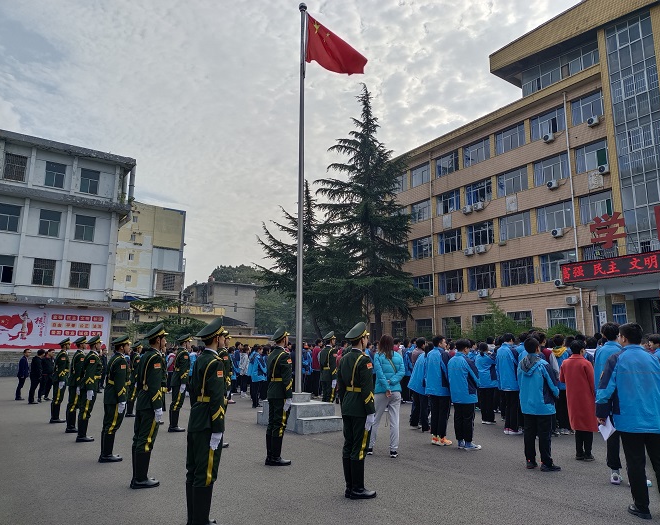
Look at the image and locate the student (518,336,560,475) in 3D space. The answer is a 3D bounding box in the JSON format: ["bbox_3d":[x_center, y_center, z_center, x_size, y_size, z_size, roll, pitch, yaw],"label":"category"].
[{"bbox_3d":[2.802,1.880,6.828,0.380,1.716,0.520,7,-12,-34],"label":"student"}]

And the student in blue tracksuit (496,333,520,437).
[{"bbox_3d":[3.383,2.264,9.552,0.340,1.847,0.500,7,-12,-34],"label":"student in blue tracksuit"}]

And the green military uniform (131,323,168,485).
[{"bbox_3d":[-2.145,1.658,6.014,0.350,1.853,0.500,7,-12,-33],"label":"green military uniform"}]

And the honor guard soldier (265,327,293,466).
[{"bbox_3d":[-0.708,1.827,7.001,0.330,1.840,0.490,7,-12,-34],"label":"honor guard soldier"}]

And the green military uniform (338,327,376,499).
[{"bbox_3d":[0.281,1.580,5.528,0.350,1.838,0.500,7,-12,-35],"label":"green military uniform"}]

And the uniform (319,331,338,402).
[{"bbox_3d":[-0.032,2.458,10.532,0.330,1.870,0.490,7,-12,-34],"label":"uniform"}]

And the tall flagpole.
[{"bbox_3d":[-0.667,-1.783,11.528,0.170,9.232,0.170,0,-10,0],"label":"tall flagpole"}]

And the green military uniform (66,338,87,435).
[{"bbox_3d":[-4.909,2.350,9.781,0.330,1.799,0.490,7,-12,-34],"label":"green military uniform"}]

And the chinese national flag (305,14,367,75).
[{"bbox_3d":[0.170,-5.184,11.953,1.460,1.420,0.450,2,-10,-11],"label":"chinese national flag"}]

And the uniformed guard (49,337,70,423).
[{"bbox_3d":[-6.026,2.618,11.369,0.360,1.821,0.500,7,-12,-33],"label":"uniformed guard"}]

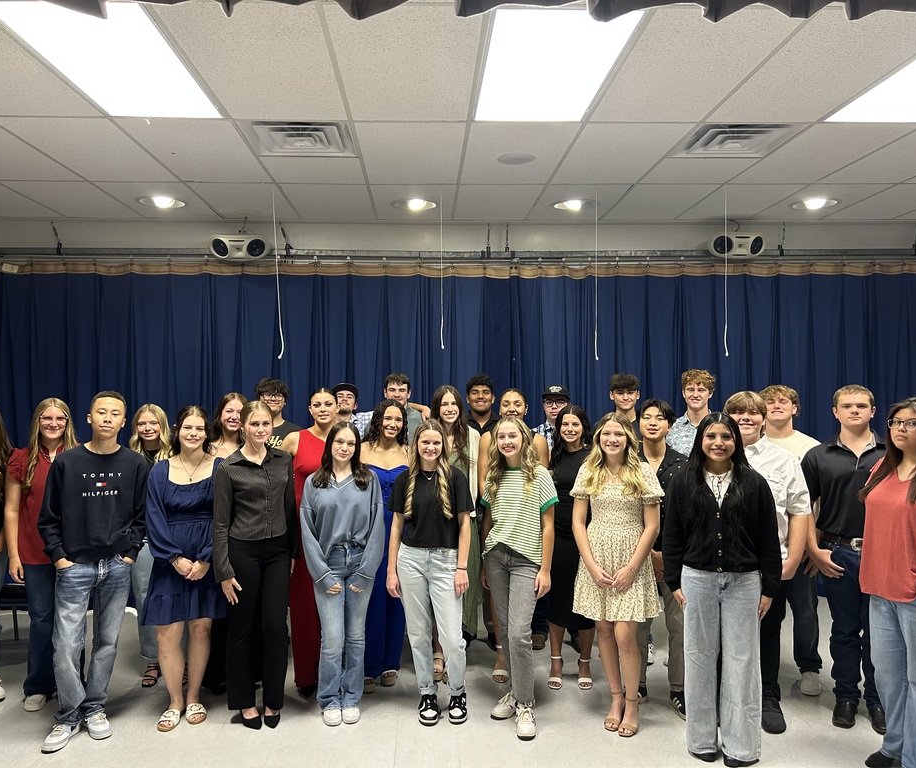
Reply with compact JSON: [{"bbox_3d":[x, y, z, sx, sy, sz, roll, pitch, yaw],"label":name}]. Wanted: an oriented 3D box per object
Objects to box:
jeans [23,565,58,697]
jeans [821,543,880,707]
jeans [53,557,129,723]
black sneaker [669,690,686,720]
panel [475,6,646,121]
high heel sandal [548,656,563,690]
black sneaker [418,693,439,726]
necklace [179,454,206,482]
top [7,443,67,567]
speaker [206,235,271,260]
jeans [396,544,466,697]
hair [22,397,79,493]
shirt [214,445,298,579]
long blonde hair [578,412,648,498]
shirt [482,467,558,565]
[{"bbox_3d":[-2.282,1.316,4.360,0.345,0.860,0.260,0,-1,-11],"label":"jeans"},{"bbox_3d":[2.160,1.270,4.190,0.380,0.910,0.280,-1,0,9],"label":"jeans"},{"bbox_3d":[-1.938,1.306,4.090,0.400,0.925,0.310,0,0,-18],"label":"jeans"},{"bbox_3d":[1.232,1.725,4.130,0.105,0.105,0.285,0,-1,-7],"label":"black sneaker"},{"bbox_3d":[0.391,-1.382,3.404,0.570,0.060,1.180,0,-1,-3],"label":"panel"},{"bbox_3d":[0.580,1.683,4.520,0.085,0.155,0.220,-1,-1,10],"label":"high heel sandal"},{"bbox_3d":[-0.147,1.708,4.090,0.107,0.112,0.275,-1,-1,6],"label":"black sneaker"},{"bbox_3d":[-1.440,0.450,4.170,0.145,0.160,0.130,0,0,-17],"label":"necklace"},{"bbox_3d":[-2.306,0.677,4.320,0.450,0.670,0.260,0,-1,-19],"label":"top"},{"bbox_3d":[-1.696,-1.060,5.970,0.470,0.200,0.180,0,10,-3],"label":"speaker"},{"bbox_3d":[-0.143,1.288,4.140,0.370,0.830,0.280,0,-1,-2],"label":"jeans"},{"bbox_3d":[-2.278,0.338,4.300,0.290,0.530,0.240,0,-1,-19],"label":"hair"},{"bbox_3d":[-1.077,0.691,4.070,0.440,0.700,0.260,0,-1,-30],"label":"shirt"},{"bbox_3d":[0.799,0.367,3.950,0.350,0.440,0.260,-1,-1,9],"label":"long blonde hair"},{"bbox_3d":[0.339,0.700,4.170,0.410,0.550,0.250,-1,0,8],"label":"shirt"}]

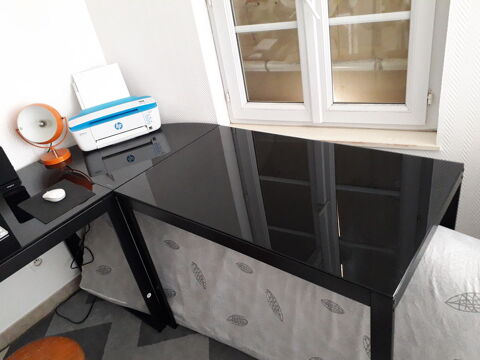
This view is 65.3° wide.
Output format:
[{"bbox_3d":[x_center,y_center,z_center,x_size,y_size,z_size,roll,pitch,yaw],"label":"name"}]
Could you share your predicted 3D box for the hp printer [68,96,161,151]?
[{"bbox_3d":[-0.587,-0.272,1.781,0.403,0.150,0.180,-20,31,-15],"label":"hp printer"}]

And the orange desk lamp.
[{"bbox_3d":[-0.867,-0.217,1.670,0.210,0.265,0.165,-17,30,-9],"label":"orange desk lamp"}]

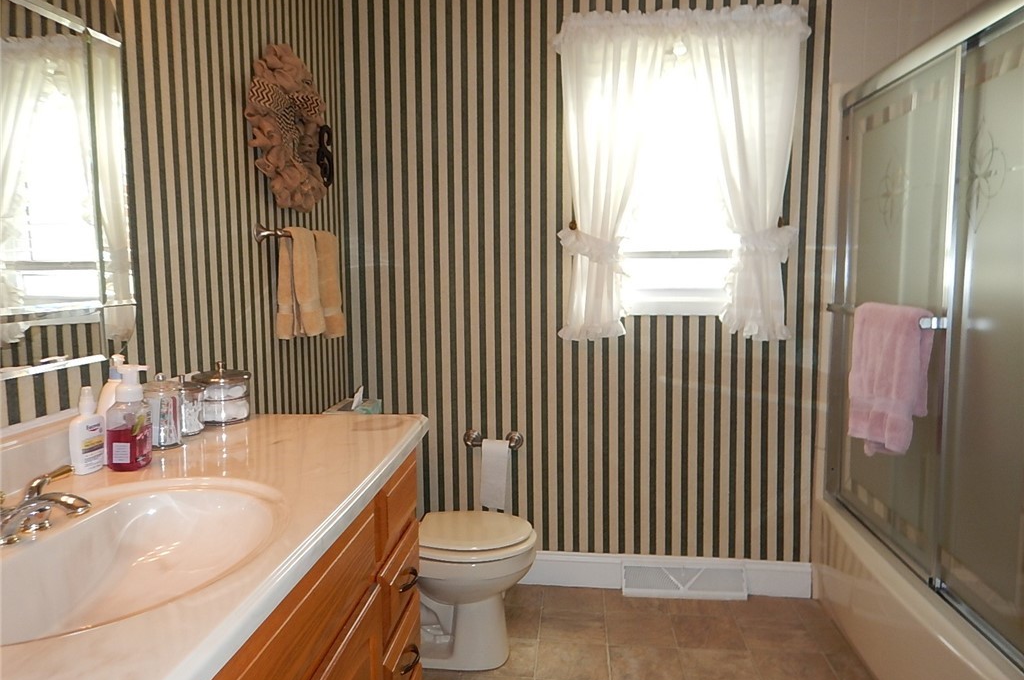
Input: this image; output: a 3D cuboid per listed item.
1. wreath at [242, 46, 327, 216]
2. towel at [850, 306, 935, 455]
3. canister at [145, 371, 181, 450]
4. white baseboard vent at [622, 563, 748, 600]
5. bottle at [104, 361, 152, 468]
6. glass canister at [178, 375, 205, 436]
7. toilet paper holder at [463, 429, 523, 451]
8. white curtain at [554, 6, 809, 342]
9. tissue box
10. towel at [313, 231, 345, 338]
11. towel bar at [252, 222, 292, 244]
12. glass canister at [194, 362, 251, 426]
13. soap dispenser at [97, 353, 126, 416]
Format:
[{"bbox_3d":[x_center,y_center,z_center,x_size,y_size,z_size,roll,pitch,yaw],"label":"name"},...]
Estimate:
[{"bbox_3d":[-0.649,-0.615,2.084,0.125,0.460,0.430,0,6,5],"label":"wreath"},{"bbox_3d":[1.110,0.120,2.115,0.095,0.445,0.430,0,6,5],"label":"towel"},{"bbox_3d":[-0.691,0.140,1.405,0.076,0.147,0.076,0,6,5],"label":"canister"},{"bbox_3d":[0.667,0.931,2.752,0.468,0.118,0.068,0,6,5],"label":"white baseboard vent"},{"bbox_3d":[-0.660,0.131,1.235,0.066,0.174,0.080,0,6,5],"label":"bottle"},{"bbox_3d":[-0.687,0.134,1.484,0.091,0.120,0.091,0,6,5],"label":"glass canister"},{"bbox_3d":[-0.071,0.387,2.765,0.228,0.070,0.080,0,6,5],"label":"toilet paper holder"},{"bbox_3d":[0.605,-0.595,2.612,0.893,1.179,0.100,0,6,5],"label":"white curtain"},{"bbox_3d":[-0.512,0.259,2.301,0.123,0.090,0.242,0,6,5],"label":"tissue box"},{"bbox_3d":[-0.619,-0.178,2.320,0.090,0.352,0.230,0,6,5],"label":"towel"},{"bbox_3d":[-0.659,-0.324,2.223,0.077,0.055,0.510,0,6,5],"label":"towel bar"},{"bbox_3d":[-0.650,0.115,1.598,0.122,0.134,0.122,0,6,5],"label":"glass canister"},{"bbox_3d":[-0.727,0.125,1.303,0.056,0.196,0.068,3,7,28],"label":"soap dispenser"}]

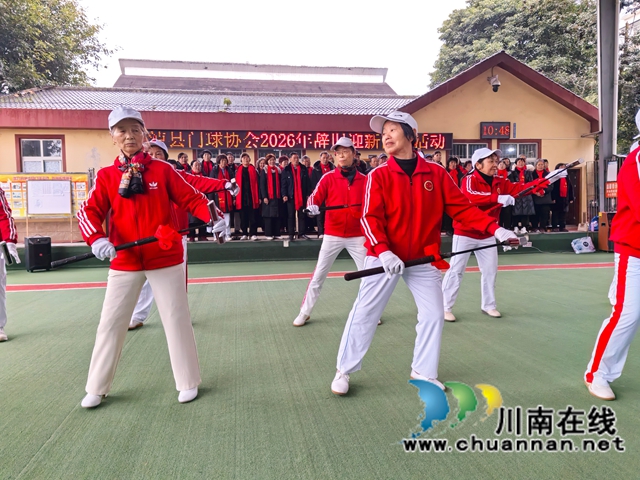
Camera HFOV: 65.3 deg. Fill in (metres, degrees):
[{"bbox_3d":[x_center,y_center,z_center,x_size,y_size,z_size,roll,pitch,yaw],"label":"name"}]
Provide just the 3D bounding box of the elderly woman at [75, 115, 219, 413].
[{"bbox_3d":[-0.844,0.075,2.600,0.720,1.560,0.450,-2,4,-12],"label":"elderly woman"}]

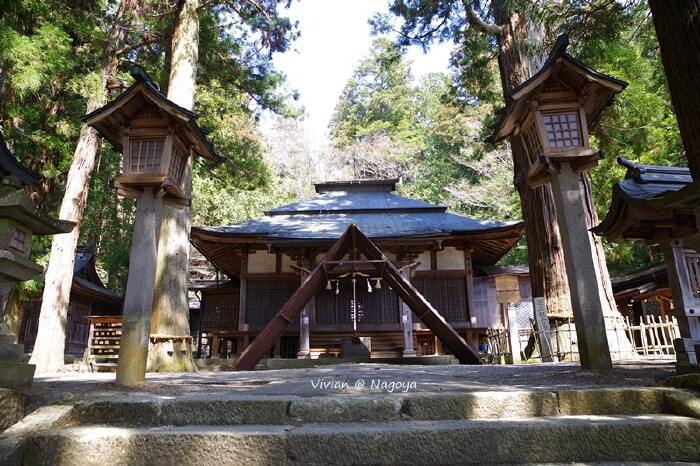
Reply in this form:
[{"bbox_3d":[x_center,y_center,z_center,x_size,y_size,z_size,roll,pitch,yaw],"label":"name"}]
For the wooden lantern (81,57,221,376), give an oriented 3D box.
[{"bbox_3d":[-2.262,-0.108,5.215,1.230,3.340,1.050,-1,-15,0],"label":"wooden lantern"}]

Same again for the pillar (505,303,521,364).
[{"bbox_3d":[3.364,2.040,9.481,0.190,1.240,0.190,-1,-15,0],"label":"pillar"}]

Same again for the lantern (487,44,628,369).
[{"bbox_3d":[2.361,-0.326,4.996,1.230,3.400,1.050,-3,-15,3],"label":"lantern"}]

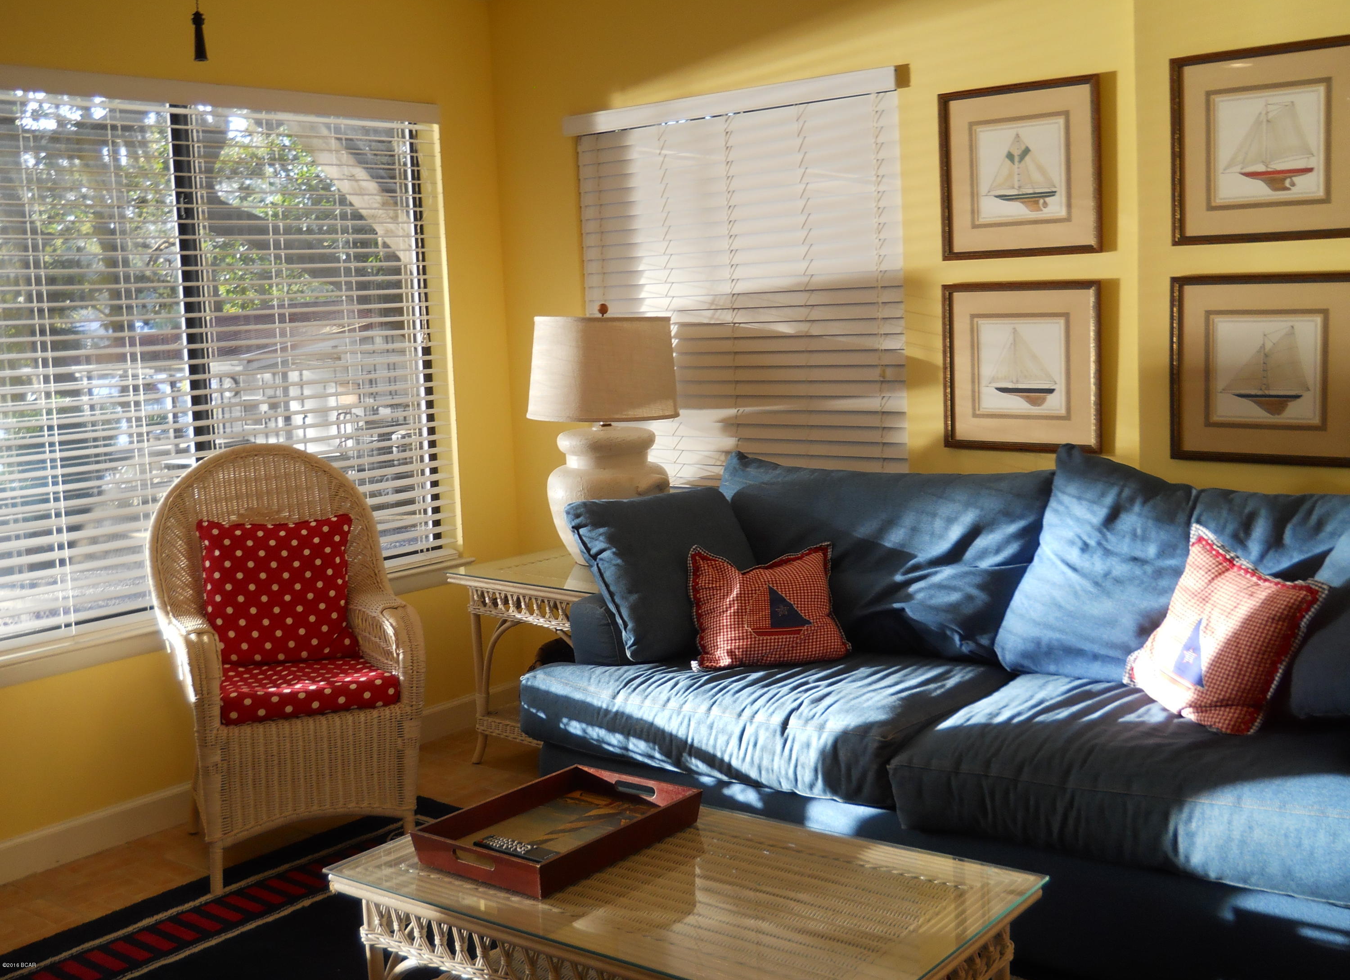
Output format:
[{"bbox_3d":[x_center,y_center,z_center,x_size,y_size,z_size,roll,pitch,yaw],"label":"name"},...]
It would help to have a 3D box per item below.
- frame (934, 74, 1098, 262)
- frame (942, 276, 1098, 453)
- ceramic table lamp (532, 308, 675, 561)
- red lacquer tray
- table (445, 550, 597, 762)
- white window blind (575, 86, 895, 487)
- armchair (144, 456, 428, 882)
[{"bbox_3d":[0.866,-0.798,3.621,0.438,0.422,0.025,4,10,41],"label":"frame"},{"bbox_3d":[0.886,-0.315,3.688,0.438,0.424,0.025,4,10,41],"label":"frame"},{"bbox_3d":[-0.208,-0.151,4.360,0.465,0.780,0.465,-2,8,0],"label":"ceramic table lamp"},{"bbox_3d":[-0.212,0.628,2.696,0.325,0.061,0.445,4,10,39],"label":"red lacquer tray"},{"bbox_3d":[-0.266,0.539,4.462,0.650,0.609,0.545,4,10,41],"label":"table"},{"bbox_3d":[0.154,-0.571,4.248,1.215,1.150,0.080,4,10,41],"label":"white window blind"},{"bbox_3d":[-1.042,0.423,3.884,0.650,1.060,0.630,-5,8,-20],"label":"armchair"}]

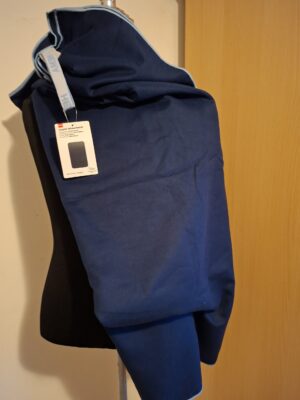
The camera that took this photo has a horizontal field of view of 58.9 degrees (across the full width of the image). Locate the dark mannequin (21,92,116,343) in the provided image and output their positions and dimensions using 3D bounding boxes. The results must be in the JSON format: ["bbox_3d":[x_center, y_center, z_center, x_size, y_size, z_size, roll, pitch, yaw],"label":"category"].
[{"bbox_3d":[-0.079,-0.027,0.609,0.400,0.690,0.235,-2,10,-3],"label":"dark mannequin"}]

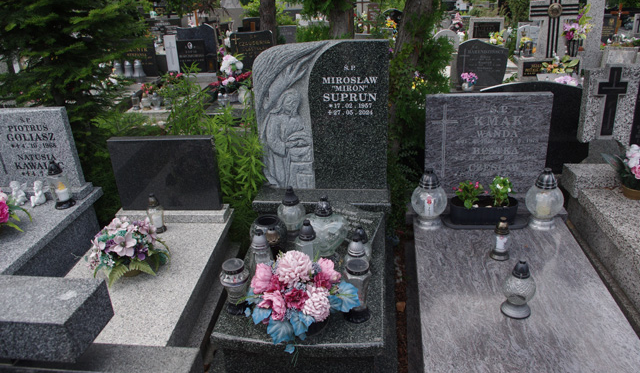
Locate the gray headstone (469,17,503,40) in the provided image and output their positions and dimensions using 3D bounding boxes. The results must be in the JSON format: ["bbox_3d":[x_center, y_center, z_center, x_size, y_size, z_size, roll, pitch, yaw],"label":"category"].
[{"bbox_3d":[3.191,-3.055,9.184,0.660,0.410,0.120,0,23,7],"label":"gray headstone"}]

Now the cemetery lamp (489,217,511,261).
[{"bbox_3d":[0.883,0.245,2.326,0.097,0.213,0.097,0,23,7],"label":"cemetery lamp"}]

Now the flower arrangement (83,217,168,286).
[{"bbox_3d":[-0.937,0.279,2.407,0.400,0.260,0.340,0,23,9],"label":"flower arrangement"}]

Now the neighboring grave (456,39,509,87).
[{"bbox_3d":[1.953,-1.497,5.795,0.600,0.530,0.100,0,23,9],"label":"neighboring grave"}]

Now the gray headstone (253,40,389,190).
[{"bbox_3d":[0.011,-0.393,2.758,0.735,0.845,0.090,0,22,7],"label":"gray headstone"}]

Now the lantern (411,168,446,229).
[{"bbox_3d":[0.532,0.053,2.329,0.171,0.285,0.171,0,25,9],"label":"lantern"}]

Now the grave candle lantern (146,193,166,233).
[{"bbox_3d":[-0.916,0.143,2.693,0.095,0.235,0.095,0,23,7],"label":"grave candle lantern"}]

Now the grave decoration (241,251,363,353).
[{"bbox_3d":[-0.049,0.421,1.870,0.440,0.280,0.380,0,23,7],"label":"grave decoration"}]

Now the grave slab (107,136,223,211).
[{"bbox_3d":[-0.899,-0.075,2.855,0.640,0.450,0.080,0,23,9],"label":"grave slab"}]

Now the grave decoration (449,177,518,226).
[{"bbox_3d":[0.803,0.052,2.336,0.330,0.235,0.160,0,23,9],"label":"grave decoration"}]

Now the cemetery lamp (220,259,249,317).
[{"bbox_3d":[-0.349,0.414,1.972,0.128,0.225,0.128,0,27,9],"label":"cemetery lamp"}]

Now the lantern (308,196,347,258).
[{"bbox_3d":[0.030,0.182,2.221,0.204,0.309,0.120,0,27,9],"label":"lantern"}]

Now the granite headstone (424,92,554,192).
[{"bbox_3d":[0.981,-0.249,2.852,0.696,0.589,0.070,0,21,9],"label":"granite headstone"}]

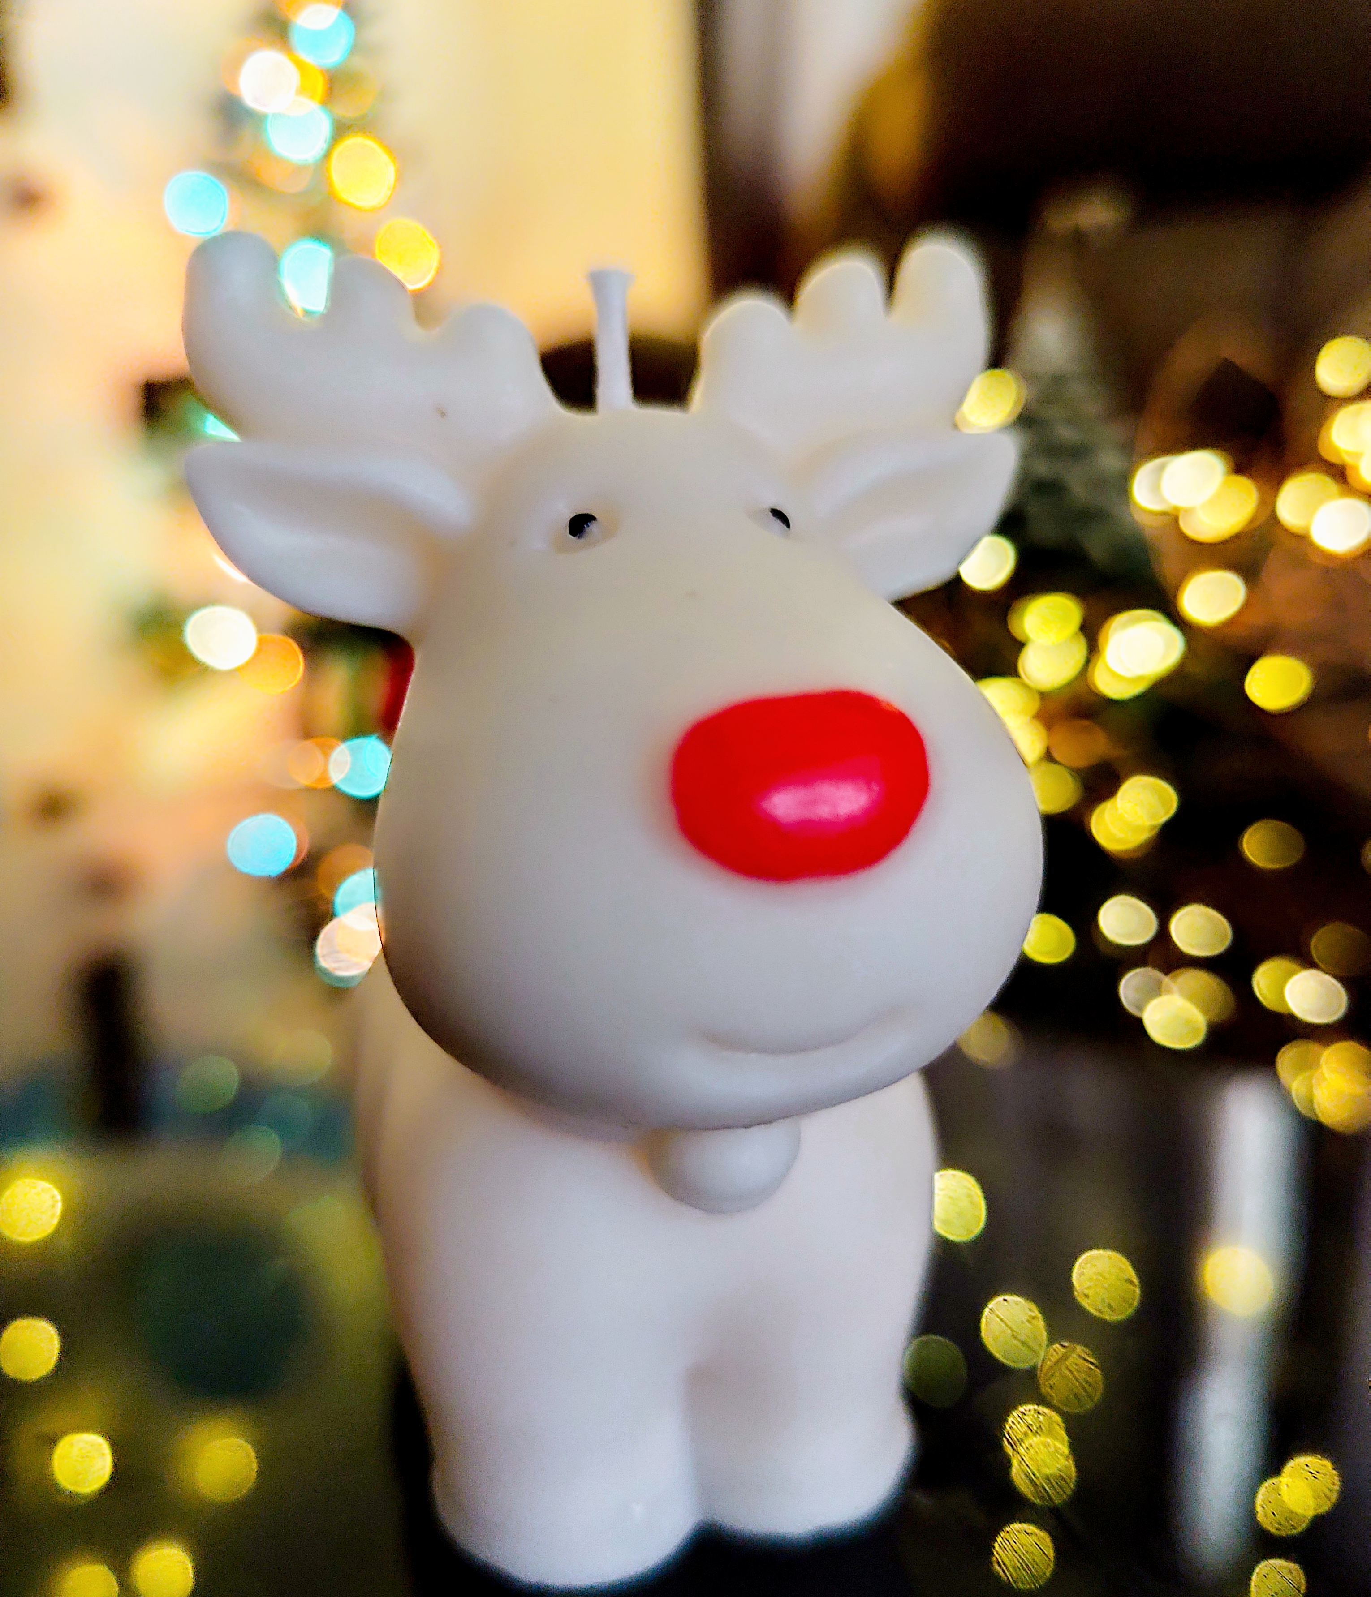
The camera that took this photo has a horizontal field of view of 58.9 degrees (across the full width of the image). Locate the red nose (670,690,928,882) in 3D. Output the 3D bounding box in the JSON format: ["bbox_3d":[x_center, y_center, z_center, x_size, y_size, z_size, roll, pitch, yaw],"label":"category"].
[{"bbox_3d":[0.007,-0.001,0.076,0.018,0.012,0.009,-2,-3,-24],"label":"red nose"}]

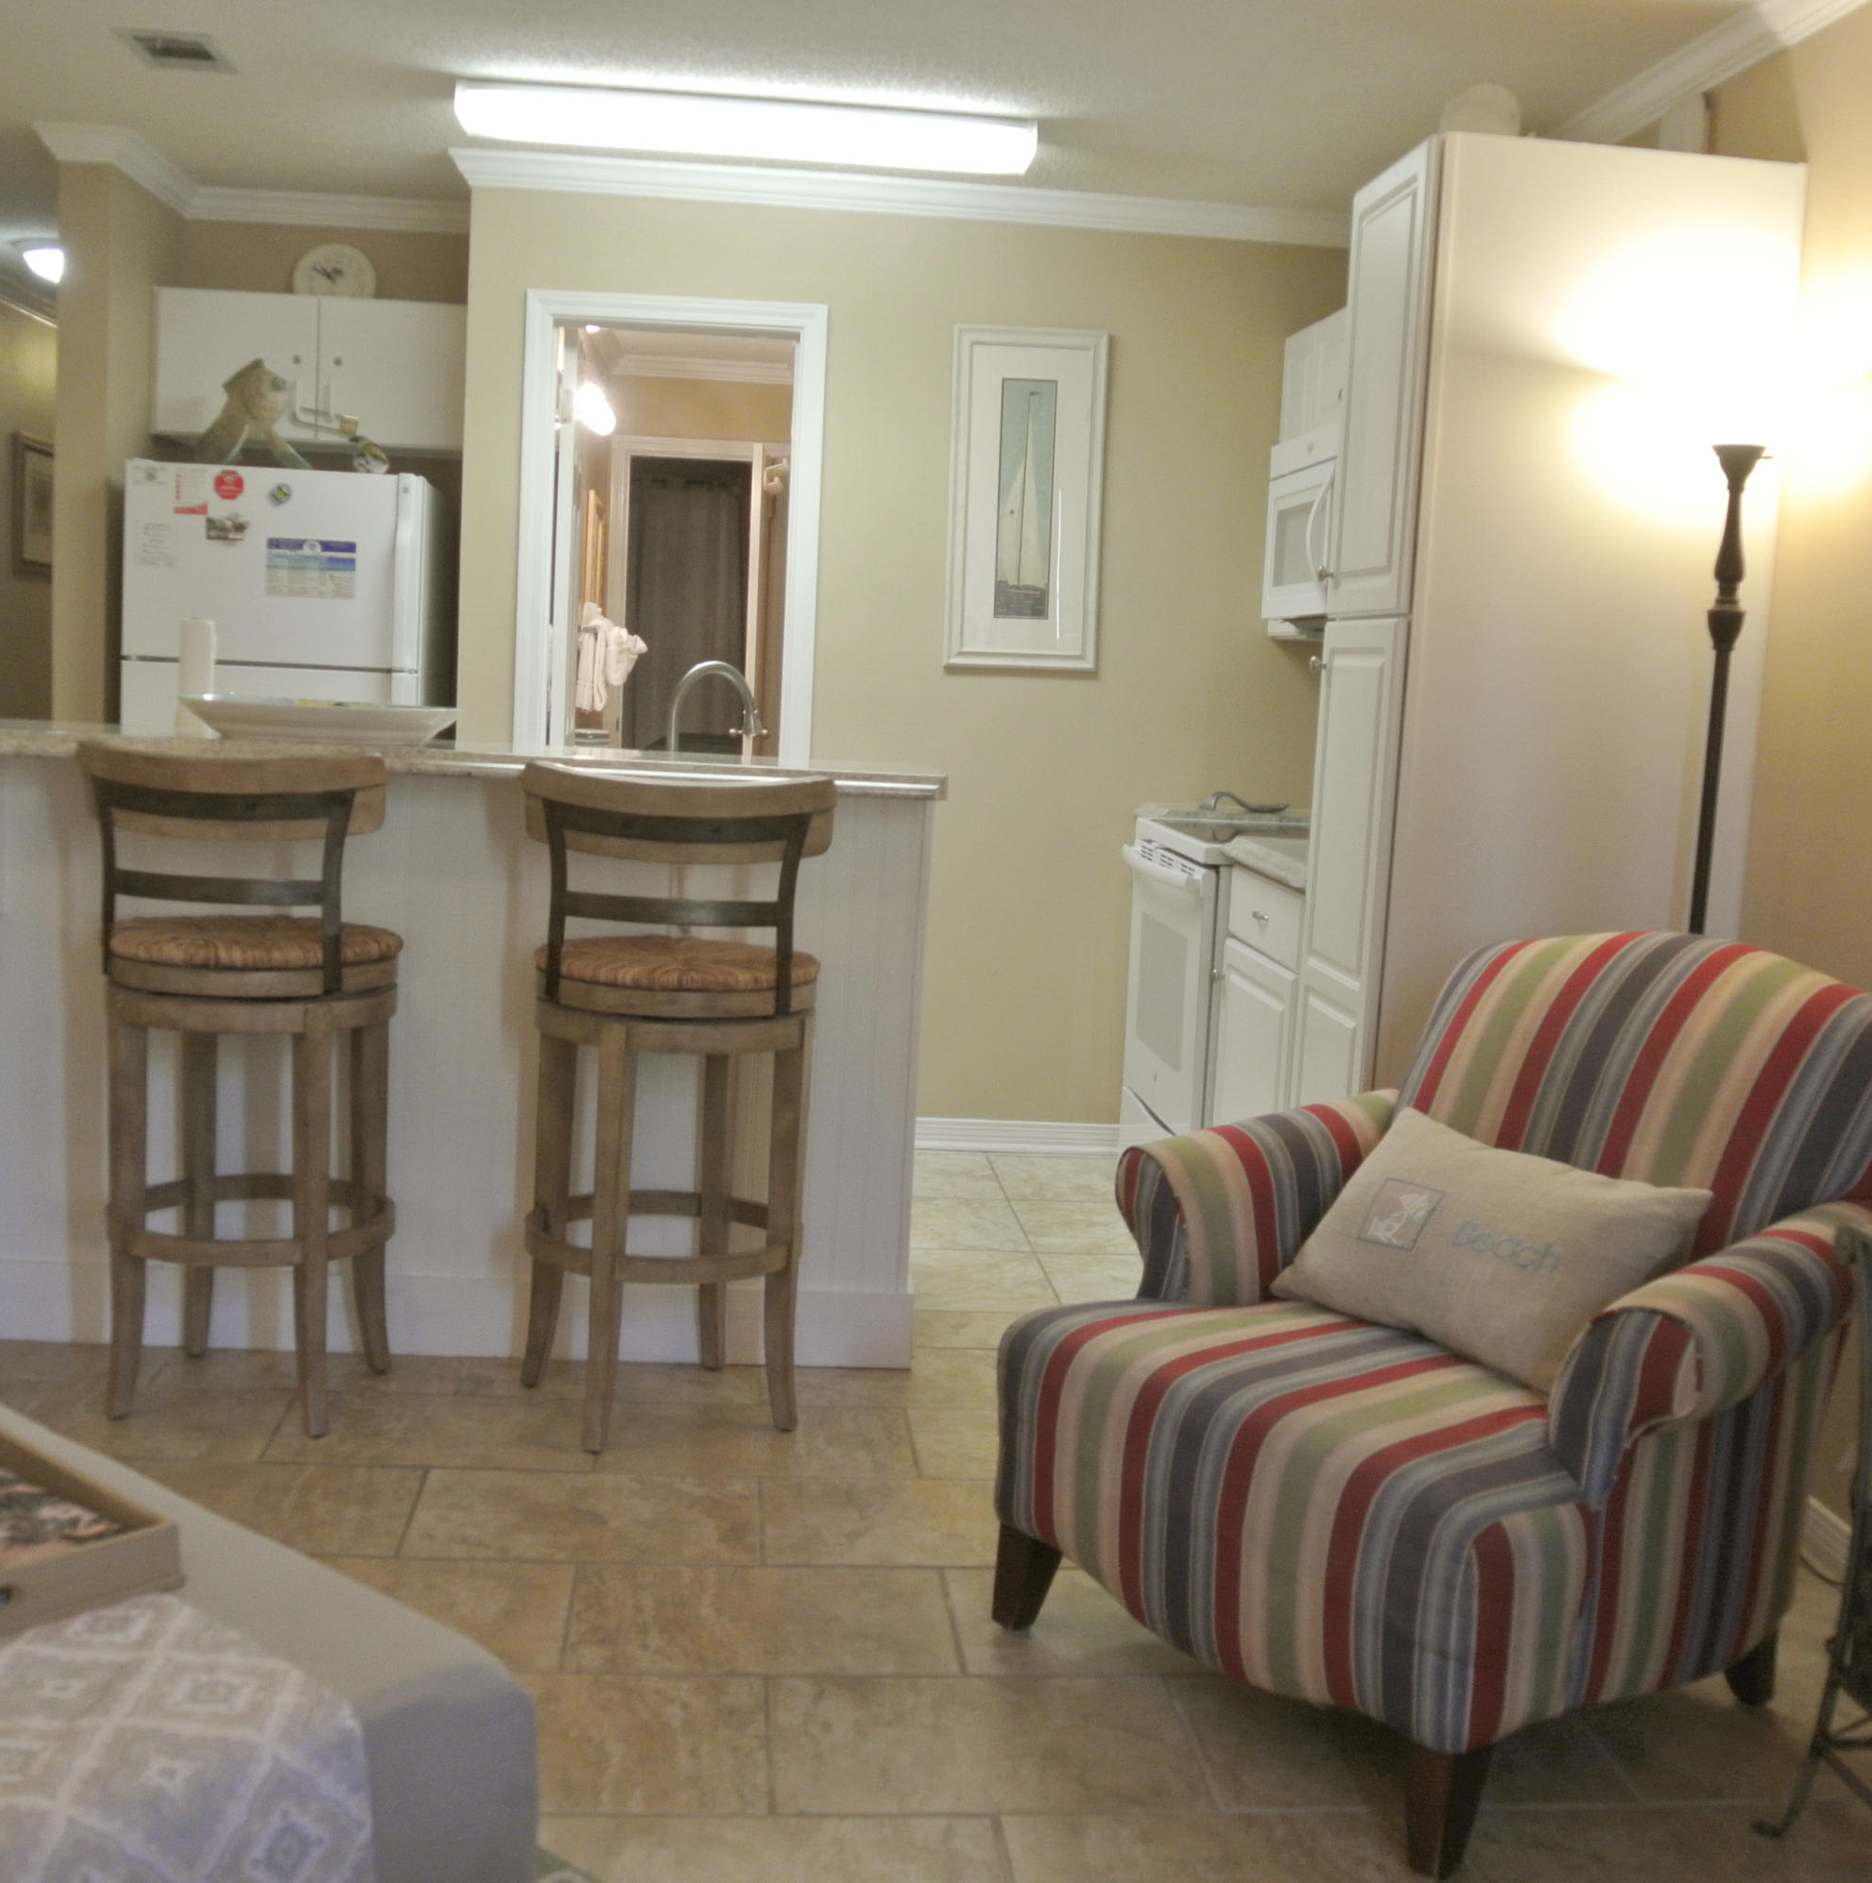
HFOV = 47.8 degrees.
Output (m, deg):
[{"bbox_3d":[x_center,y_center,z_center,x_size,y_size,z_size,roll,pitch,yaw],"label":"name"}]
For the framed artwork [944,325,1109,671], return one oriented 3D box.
[{"bbox_3d":[0.228,-1.094,5.257,0.383,0.845,0.035,2,8,-5],"label":"framed artwork"}]

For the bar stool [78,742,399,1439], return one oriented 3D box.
[{"bbox_3d":[-1.091,0.221,3.374,0.460,1.080,0.480,4,8,9],"label":"bar stool"}]

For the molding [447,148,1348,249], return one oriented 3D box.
[{"bbox_3d":[-0.028,-1.818,5.176,2.310,0.085,0.065,2,7,-4],"label":"molding"}]

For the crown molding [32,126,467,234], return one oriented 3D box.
[{"bbox_3d":[-1.663,-1.902,5.265,0.970,0.095,0.750,2,8,-5],"label":"crown molding"}]

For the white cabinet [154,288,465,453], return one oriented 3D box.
[{"bbox_3d":[-1.599,-1.491,5.585,0.830,0.370,0.310,2,7,-4],"label":"white cabinet"}]

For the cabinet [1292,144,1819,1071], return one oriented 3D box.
[{"bbox_3d":[1.000,-0.226,3.611,0.615,2.120,0.500,2,8,-5],"label":"cabinet"}]

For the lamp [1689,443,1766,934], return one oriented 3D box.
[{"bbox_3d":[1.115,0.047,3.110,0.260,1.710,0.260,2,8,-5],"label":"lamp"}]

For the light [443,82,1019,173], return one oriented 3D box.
[{"bbox_3d":[-0.403,-1.765,4.610,1.240,0.075,0.250,2,7,-4],"label":"light"}]

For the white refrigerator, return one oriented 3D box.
[{"bbox_3d":[-1.610,-0.351,5.380,0.714,1.635,0.730,2,8,-5],"label":"white refrigerator"}]

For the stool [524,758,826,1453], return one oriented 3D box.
[{"bbox_3d":[-0.430,0.251,3.432,0.475,1.075,0.510,3,7,1],"label":"stool"}]

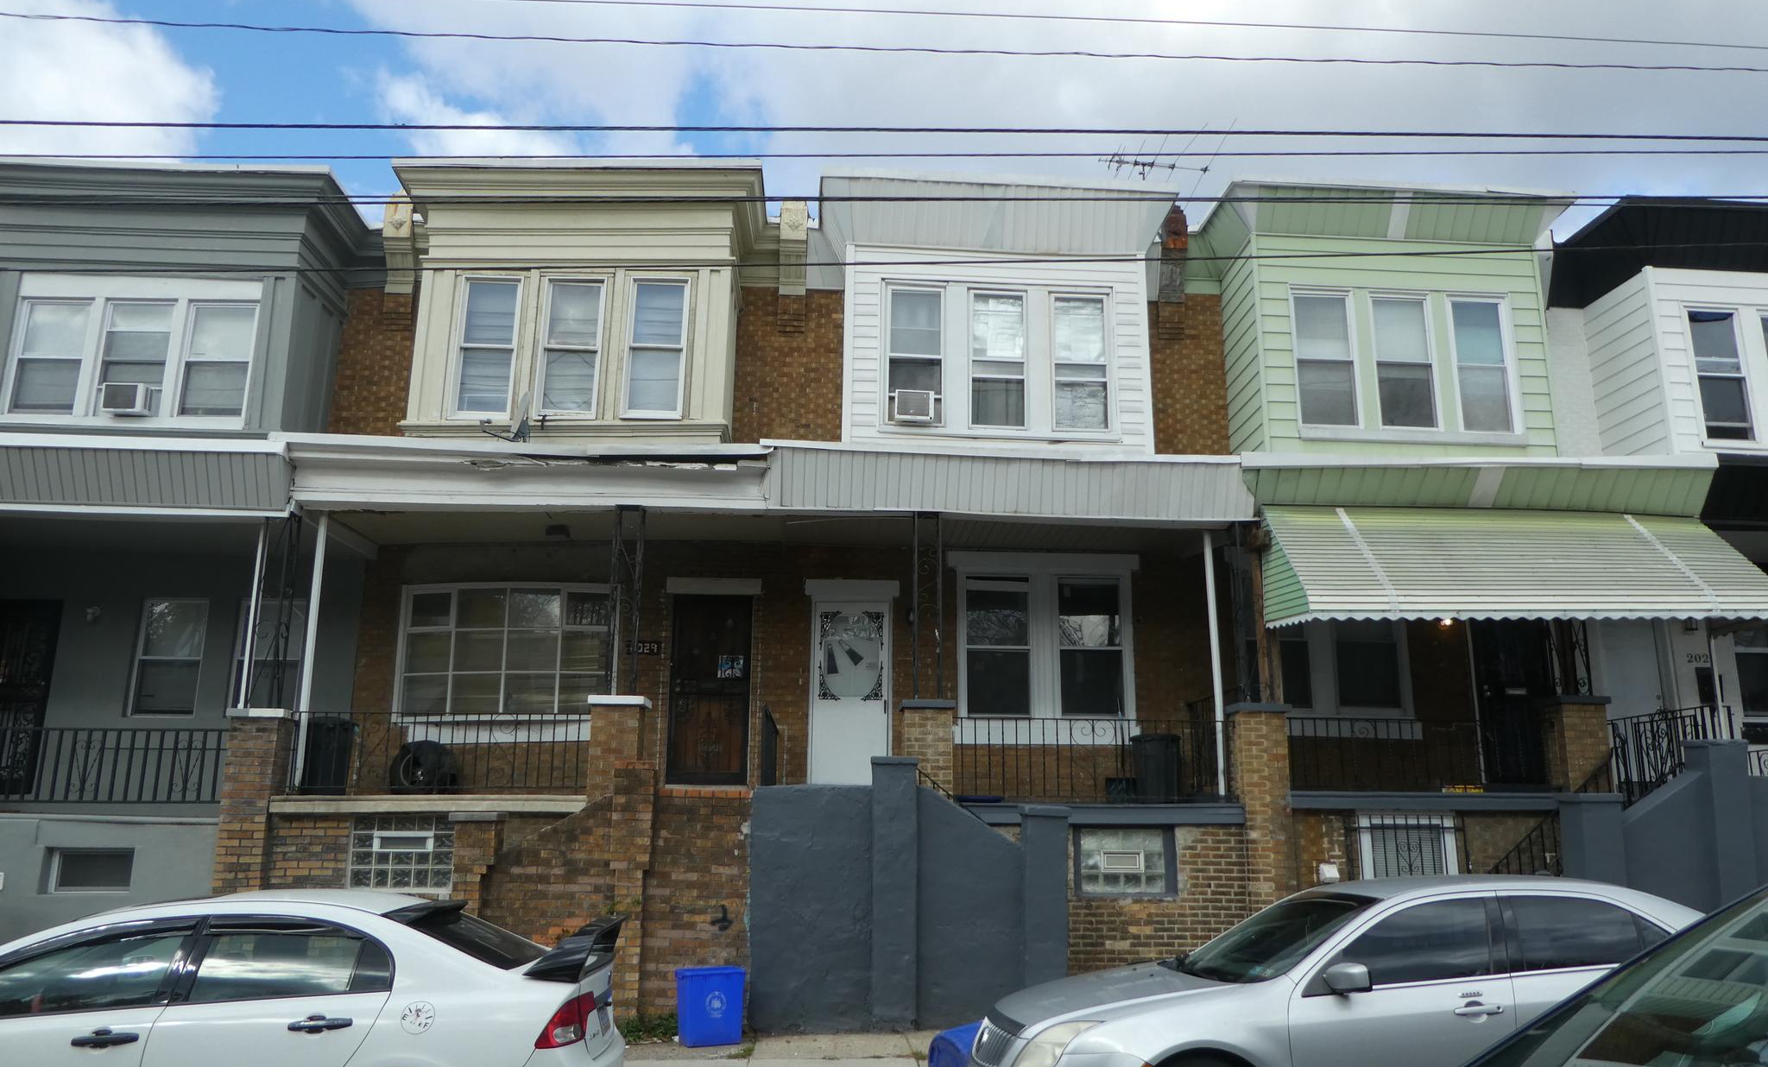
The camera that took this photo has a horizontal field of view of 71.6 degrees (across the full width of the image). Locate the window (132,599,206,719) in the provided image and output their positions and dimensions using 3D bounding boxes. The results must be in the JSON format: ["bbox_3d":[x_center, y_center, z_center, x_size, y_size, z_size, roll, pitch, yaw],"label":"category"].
[{"bbox_3d":[-7.680,1.327,13.187,0.667,1.273,0.120,1,-13,-4],"label":"window"}]

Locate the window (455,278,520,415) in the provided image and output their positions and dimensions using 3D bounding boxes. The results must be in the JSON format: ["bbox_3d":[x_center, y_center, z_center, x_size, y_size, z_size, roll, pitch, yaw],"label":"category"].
[{"bbox_3d":[-4.178,-1.974,12.941,0.602,1.558,0.120,1,-13,-4],"label":"window"}]

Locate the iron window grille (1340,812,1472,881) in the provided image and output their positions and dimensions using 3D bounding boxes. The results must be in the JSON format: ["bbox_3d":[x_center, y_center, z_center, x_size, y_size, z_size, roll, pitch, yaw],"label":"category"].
[{"bbox_3d":[4.894,3.027,11.505,1.150,0.820,0.120,1,-13,-3],"label":"iron window grille"}]

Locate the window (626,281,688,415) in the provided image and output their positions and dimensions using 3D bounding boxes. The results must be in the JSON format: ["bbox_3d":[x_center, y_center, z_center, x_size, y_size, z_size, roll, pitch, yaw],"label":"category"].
[{"bbox_3d":[-2.551,-2.083,13.753,0.645,1.630,0.110,1,-13,-2],"label":"window"}]

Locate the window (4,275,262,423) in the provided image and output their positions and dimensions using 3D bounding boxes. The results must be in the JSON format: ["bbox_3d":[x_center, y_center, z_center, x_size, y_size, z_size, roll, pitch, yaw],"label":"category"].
[{"bbox_3d":[-7.755,-1.893,12.675,2.409,1.603,0.160,1,-13,-4],"label":"window"}]

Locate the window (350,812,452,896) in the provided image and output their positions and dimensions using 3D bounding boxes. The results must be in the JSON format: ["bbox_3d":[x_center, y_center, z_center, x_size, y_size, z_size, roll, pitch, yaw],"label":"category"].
[{"bbox_3d":[-4.390,2.929,11.179,0.940,0.710,0.120,1,-13,-3],"label":"window"}]

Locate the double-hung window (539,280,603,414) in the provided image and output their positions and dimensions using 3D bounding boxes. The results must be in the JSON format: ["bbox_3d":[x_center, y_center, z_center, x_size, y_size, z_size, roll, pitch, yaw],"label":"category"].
[{"bbox_3d":[-3.498,-2.082,13.720,0.650,1.630,0.110,1,-13,-2],"label":"double-hung window"}]

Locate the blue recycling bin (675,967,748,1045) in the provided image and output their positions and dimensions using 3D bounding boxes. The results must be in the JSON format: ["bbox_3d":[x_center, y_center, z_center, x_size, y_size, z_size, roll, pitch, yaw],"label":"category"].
[{"bbox_3d":[-1.336,3.631,9.421,0.480,0.535,0.360,6,-14,-23],"label":"blue recycling bin"}]

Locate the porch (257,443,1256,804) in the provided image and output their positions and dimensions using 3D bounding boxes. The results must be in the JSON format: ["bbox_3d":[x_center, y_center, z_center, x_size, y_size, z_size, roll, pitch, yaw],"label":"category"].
[{"bbox_3d":[-1.081,1.048,12.448,9.150,3.450,2.000,1,-13,-3],"label":"porch"}]

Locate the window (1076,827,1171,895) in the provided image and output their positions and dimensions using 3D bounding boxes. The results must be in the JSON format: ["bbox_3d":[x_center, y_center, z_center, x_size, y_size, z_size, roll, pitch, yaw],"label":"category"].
[{"bbox_3d":[2.237,3.033,11.340,0.921,0.630,0.120,1,-13,-4],"label":"window"}]

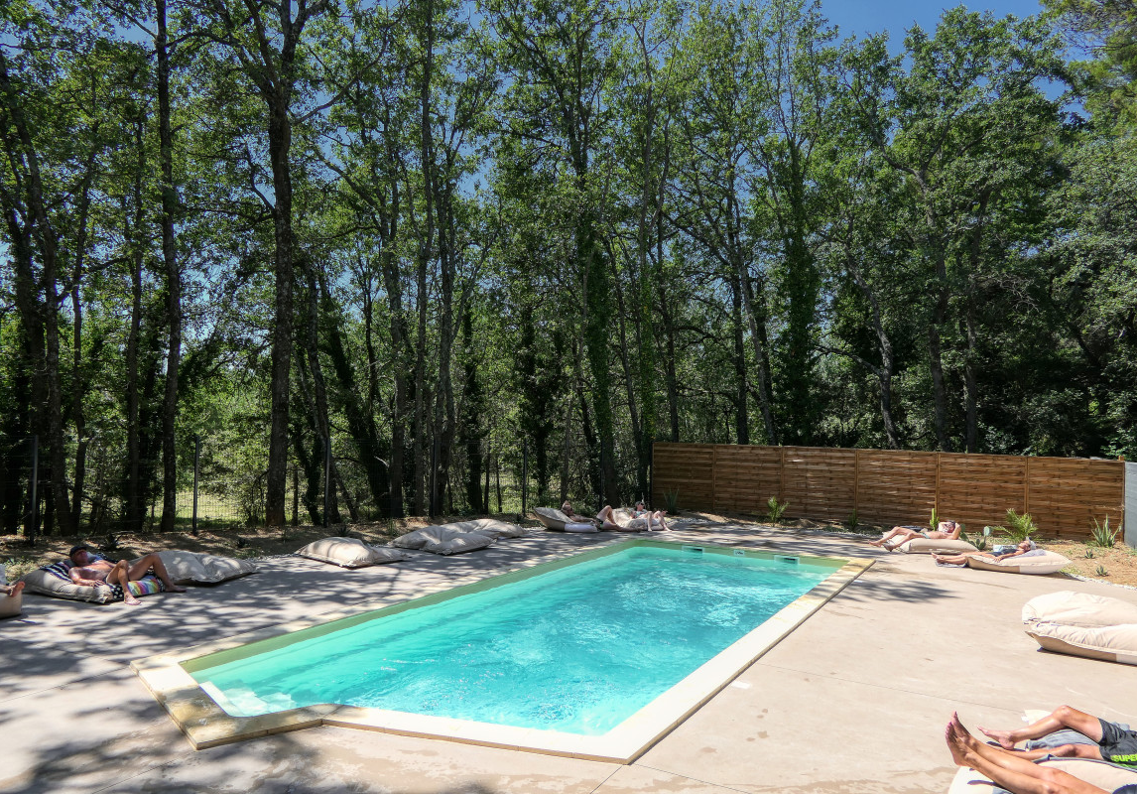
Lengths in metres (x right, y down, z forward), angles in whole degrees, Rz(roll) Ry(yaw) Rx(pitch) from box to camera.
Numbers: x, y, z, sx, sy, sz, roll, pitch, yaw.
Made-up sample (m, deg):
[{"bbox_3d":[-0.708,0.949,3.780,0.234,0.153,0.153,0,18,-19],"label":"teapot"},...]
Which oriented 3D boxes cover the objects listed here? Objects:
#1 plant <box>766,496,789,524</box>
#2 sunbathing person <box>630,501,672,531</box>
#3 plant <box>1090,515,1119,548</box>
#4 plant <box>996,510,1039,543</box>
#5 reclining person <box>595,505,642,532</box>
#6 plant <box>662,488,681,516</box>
[{"bbox_3d":[4.917,2.690,18.683,0.560,0.660,0.560,1,-2,15],"label":"plant"},{"bbox_3d":[1.772,2.568,17.184,0.520,0.580,1.000,3,-2,-37],"label":"sunbathing person"},{"bbox_3d":[11.139,2.770,16.484,0.580,0.700,0.580,0,-2,34],"label":"plant"},{"bbox_3d":[9.382,2.729,16.584,0.920,0.720,0.850,0,-2,30],"label":"plant"},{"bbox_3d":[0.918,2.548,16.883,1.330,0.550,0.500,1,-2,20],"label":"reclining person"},{"bbox_3d":[2.631,2.666,20.333,0.460,0.720,0.460,1,-2,0],"label":"plant"}]

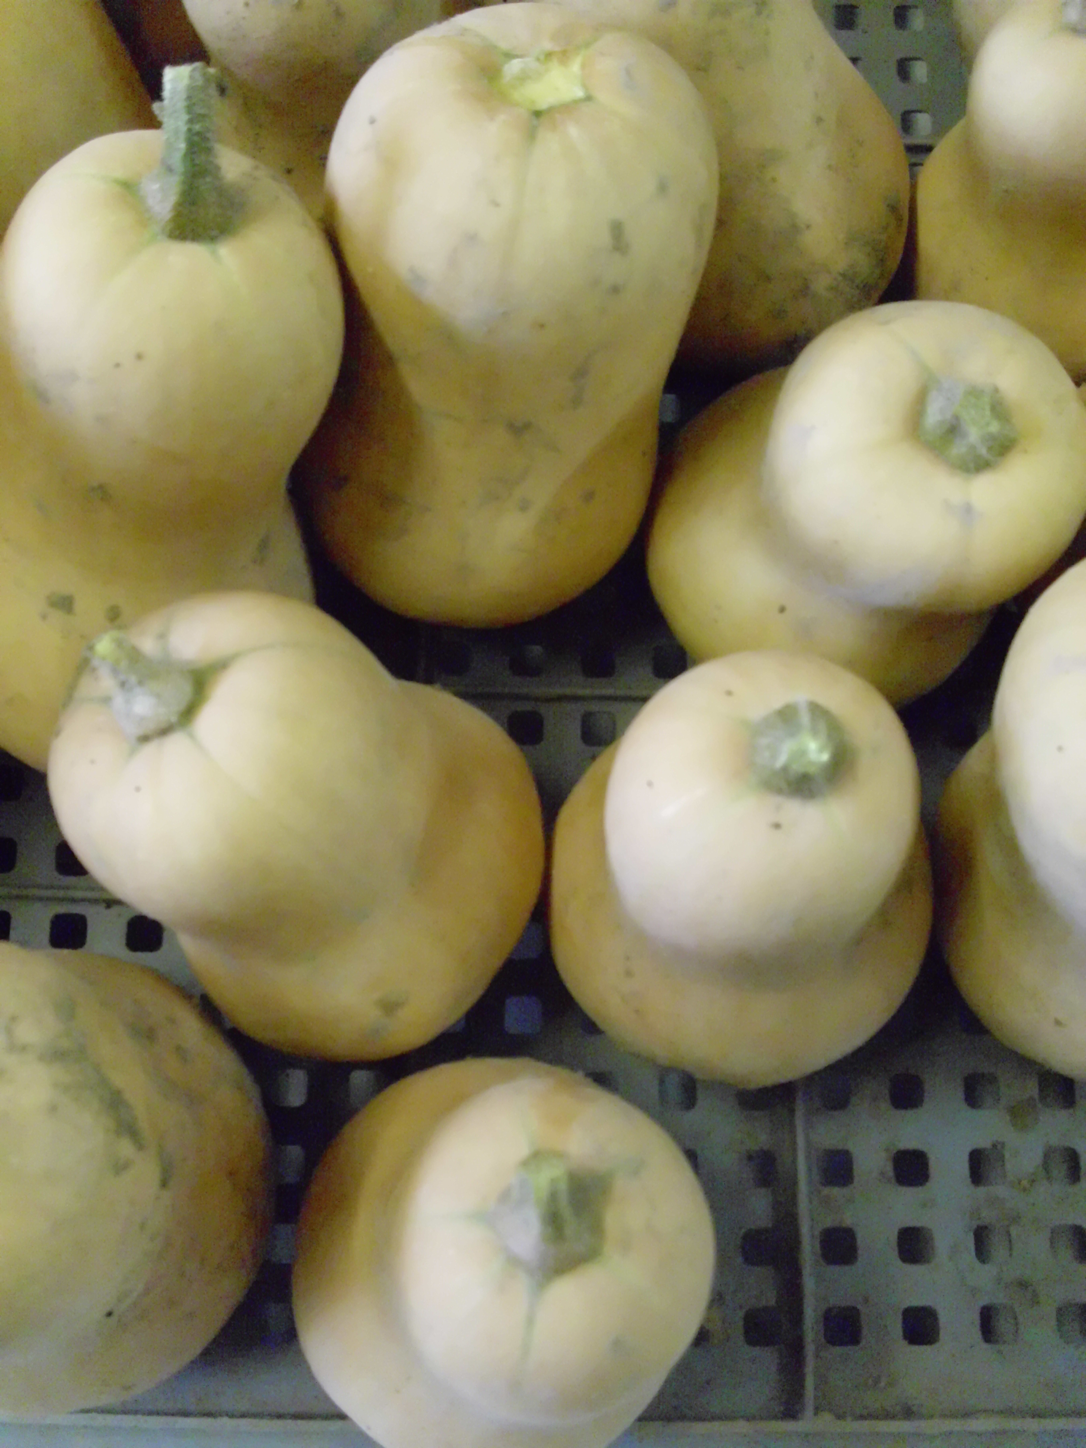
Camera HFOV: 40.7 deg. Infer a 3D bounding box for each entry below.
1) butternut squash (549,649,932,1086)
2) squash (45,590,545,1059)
[{"bbox_3d":[0.052,0.033,0.374,0.107,0.175,0.107,0,69,3],"label":"butternut squash"},{"bbox_3d":[-0.065,0.020,0.372,0.108,0.184,0.108,0,67,17],"label":"squash"}]

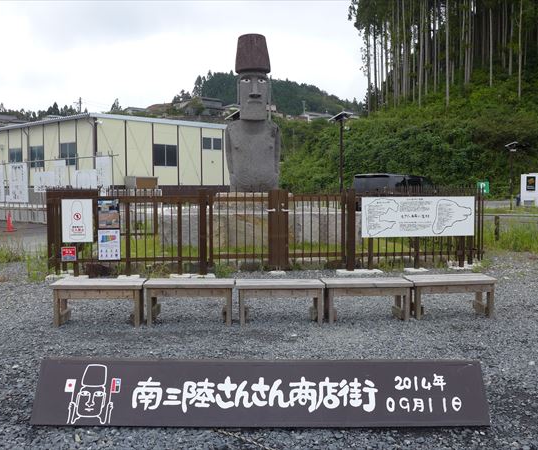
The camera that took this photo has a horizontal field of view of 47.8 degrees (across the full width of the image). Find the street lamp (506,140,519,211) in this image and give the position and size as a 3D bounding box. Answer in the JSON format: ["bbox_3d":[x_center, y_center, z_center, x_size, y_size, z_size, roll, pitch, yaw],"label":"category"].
[{"bbox_3d":[12.966,-2.602,32.400,0.510,3.689,0.510,3,4,37],"label":"street lamp"}]

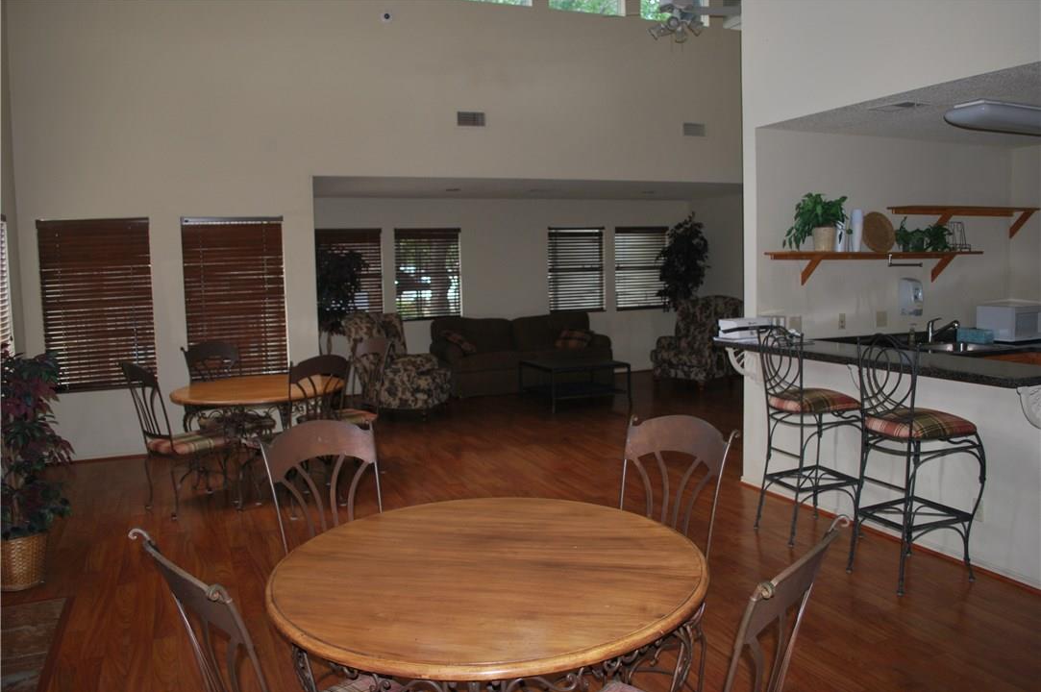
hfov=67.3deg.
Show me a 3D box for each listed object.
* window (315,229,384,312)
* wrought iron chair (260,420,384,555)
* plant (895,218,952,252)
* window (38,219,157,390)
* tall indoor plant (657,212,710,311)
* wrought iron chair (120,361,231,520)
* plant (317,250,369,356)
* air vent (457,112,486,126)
[{"bbox_3d":[-2.061,-0.845,9.466,0.860,1.140,0.060,-4,6,-24],"label":"window"},{"bbox_3d":[-0.595,0.825,2.822,0.470,1.010,0.580,-6,8,-39],"label":"wrought iron chair"},{"bbox_3d":[3.008,-0.829,5.811,0.420,0.230,0.200,-4,6,-24],"label":"plant"},{"bbox_3d":[-3.627,-0.351,6.732,0.846,1.474,0.100,-4,6,-23],"label":"window"},{"bbox_3d":[2.195,-0.694,10.660,0.740,2.220,0.740,-4,6,-23],"label":"tall indoor plant"},{"bbox_3d":[-2.294,0.598,5.290,0.460,1.010,0.570,3,8,39],"label":"wrought iron chair"},{"bbox_3d":[-2.068,-0.181,8.864,0.680,1.800,0.680,-4,6,-23],"label":"plant"},{"bbox_3d":[-0.489,-2.300,7.904,0.310,0.130,0.030,-4,6,-24],"label":"air vent"}]

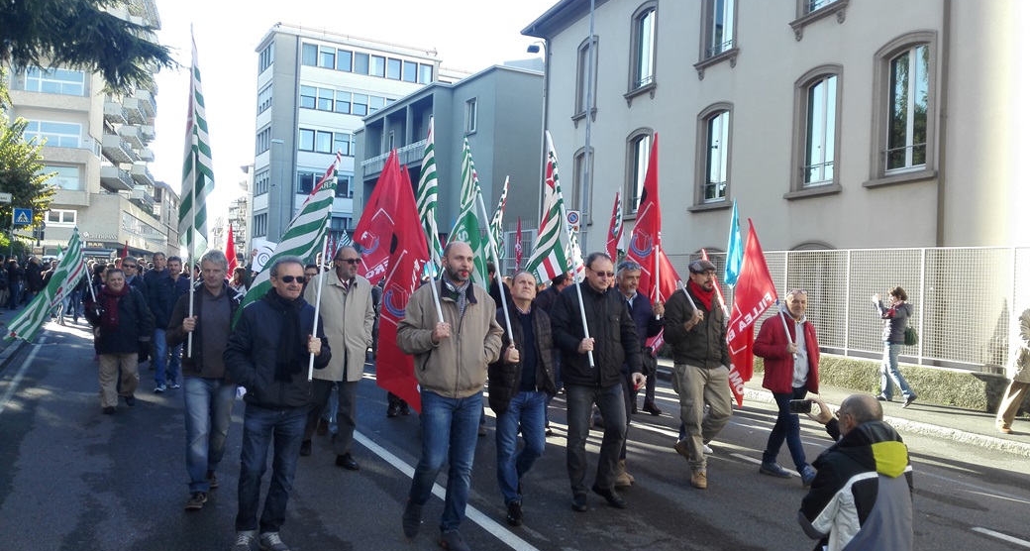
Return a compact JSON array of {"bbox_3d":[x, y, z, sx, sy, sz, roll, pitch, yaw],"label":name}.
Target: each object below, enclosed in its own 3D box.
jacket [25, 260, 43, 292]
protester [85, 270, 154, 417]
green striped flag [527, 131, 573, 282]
[{"bbox_3d":[-12.581,0.013,20.000,0.360,0.820,0.520,2,0,37],"label":"jacket"},{"bbox_3d":[-4.555,0.755,8.800,0.680,1.660,0.520,2,0,-26],"label":"protester"},{"bbox_3d":[0.260,-0.509,5.650,0.340,1.120,0.360,2,0,18],"label":"green striped flag"}]

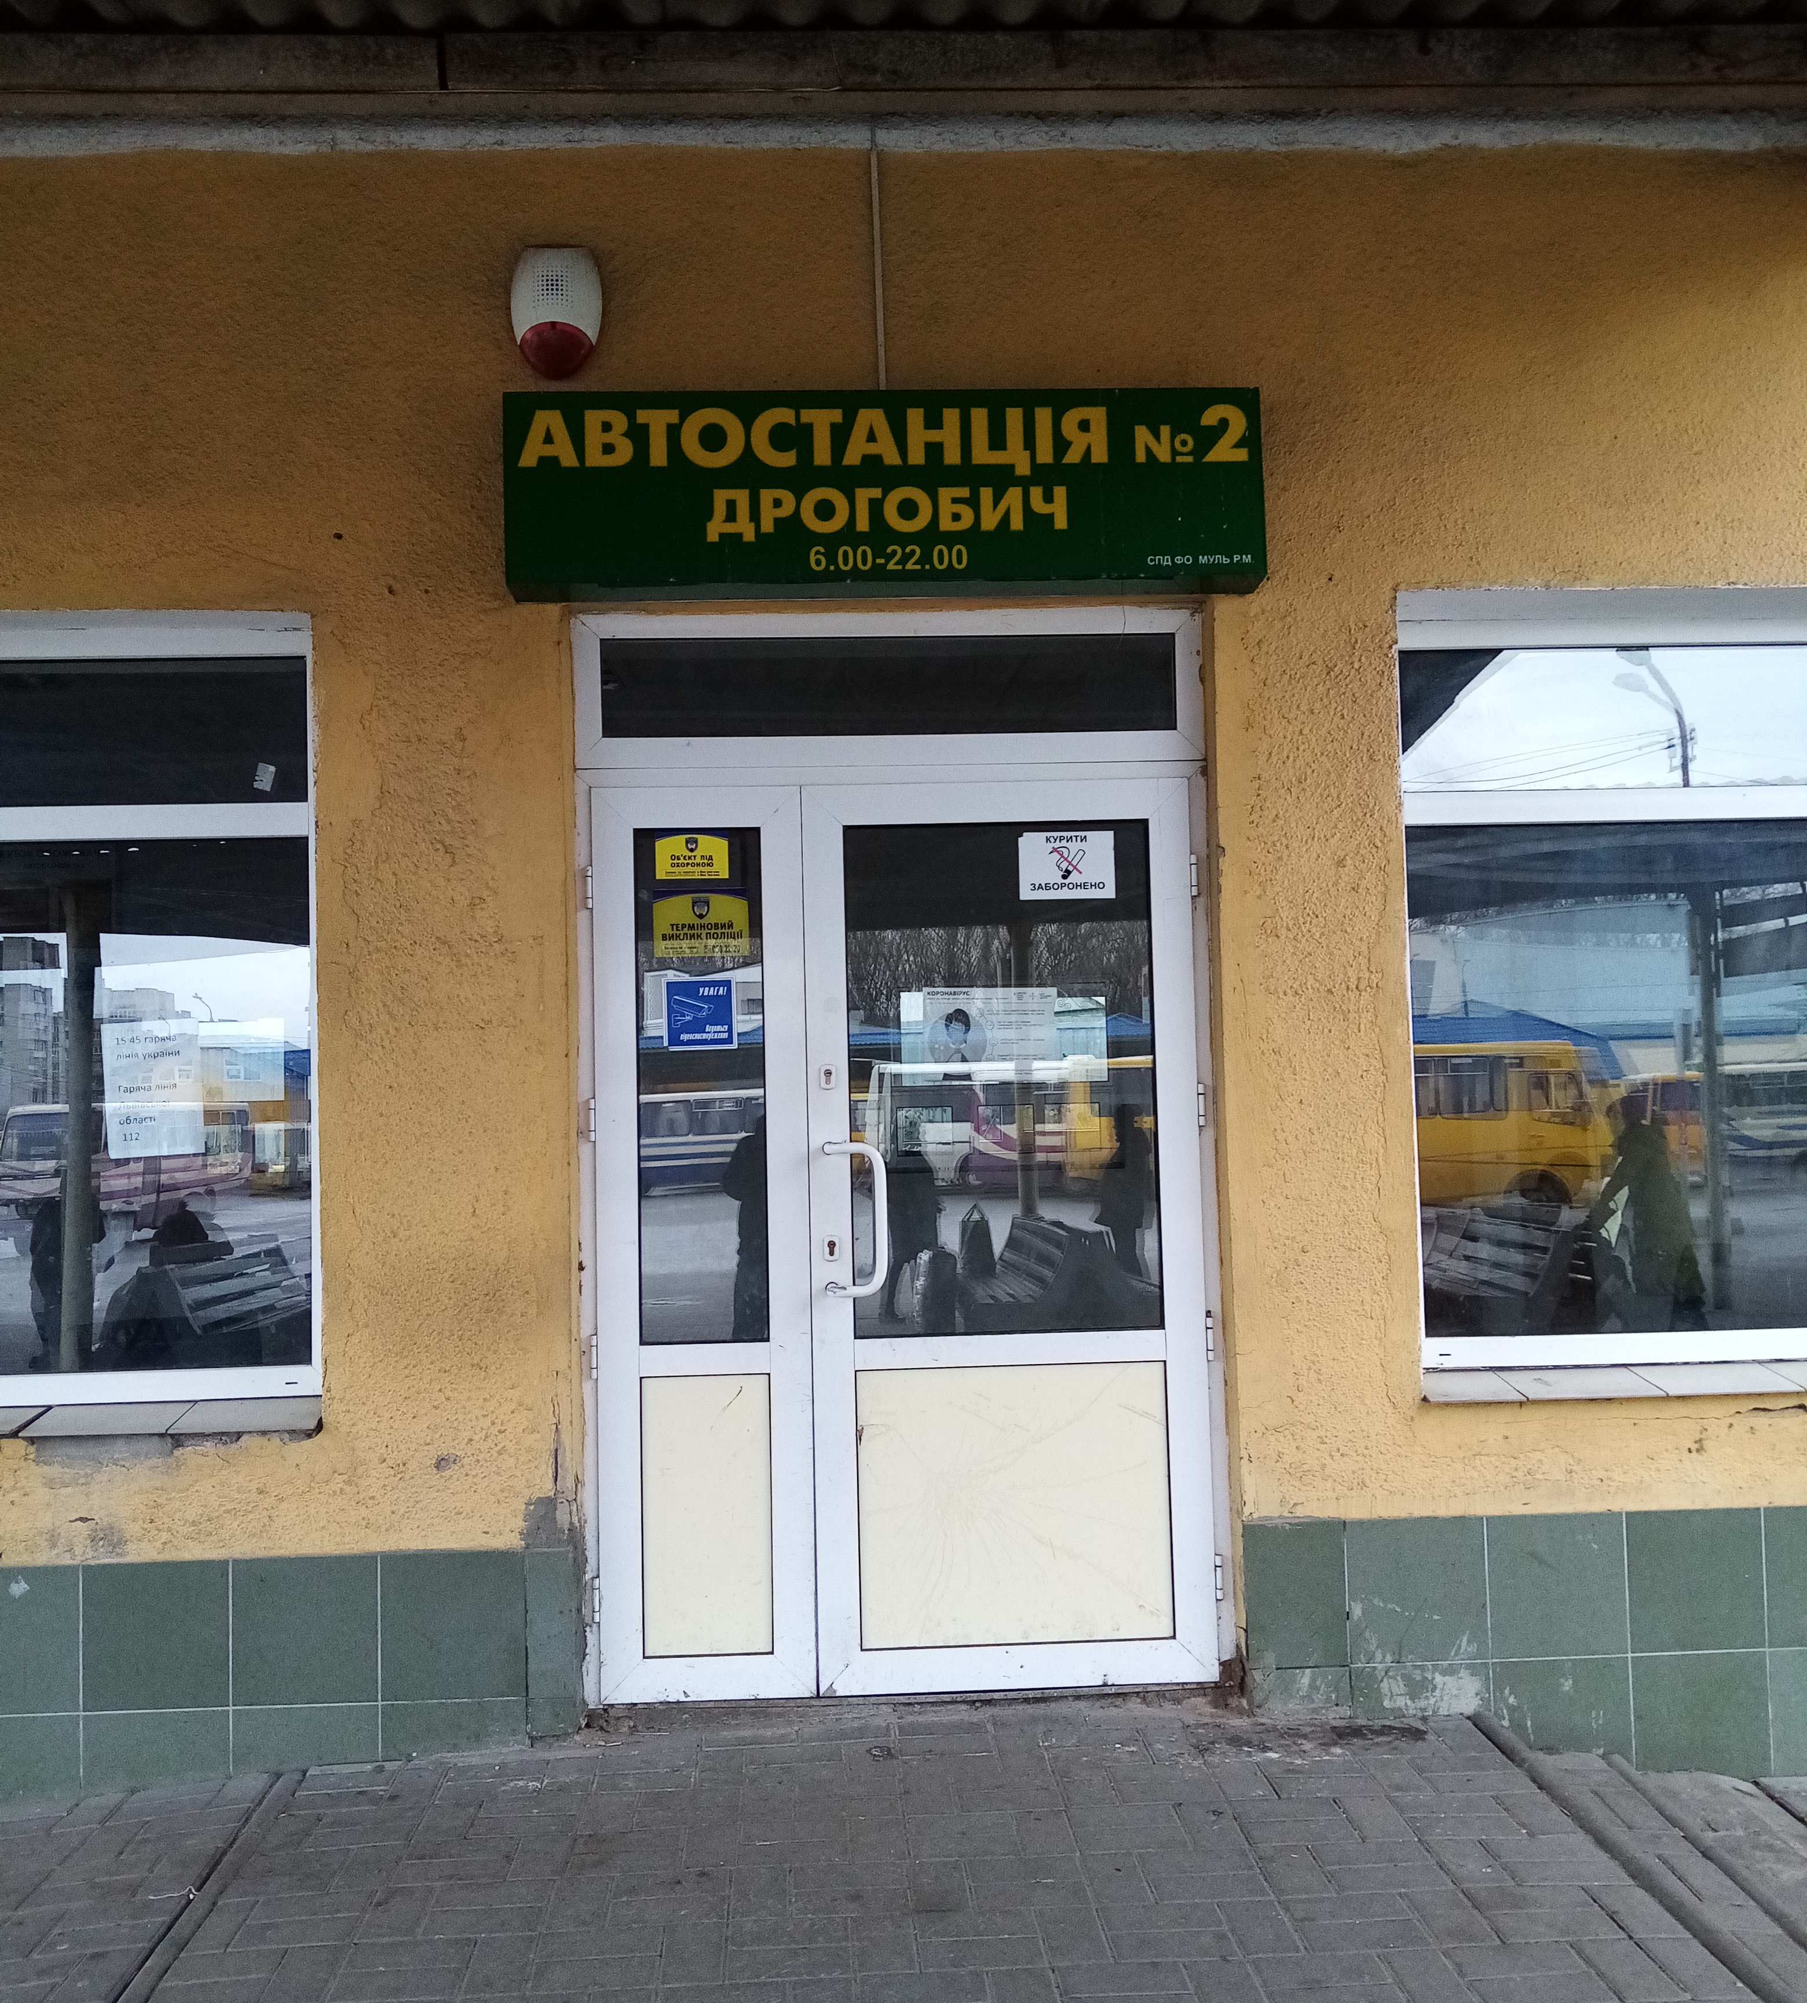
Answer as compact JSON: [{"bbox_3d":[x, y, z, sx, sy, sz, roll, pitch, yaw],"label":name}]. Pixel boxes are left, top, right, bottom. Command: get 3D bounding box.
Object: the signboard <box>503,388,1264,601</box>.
[{"bbox_3d":[-0.035,-1.075,3.838,1.585,0.400,0.126,-1,-3,-2],"label":"signboard"}]

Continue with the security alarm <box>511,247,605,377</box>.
[{"bbox_3d":[-0.739,-1.471,3.856,0.195,0.275,0.085,-1,-3,-2],"label":"security alarm"}]

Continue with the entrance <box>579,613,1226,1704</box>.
[{"bbox_3d":[-0.005,0.315,3.942,1.385,2.340,0.130,-1,-3,-2],"label":"entrance"}]

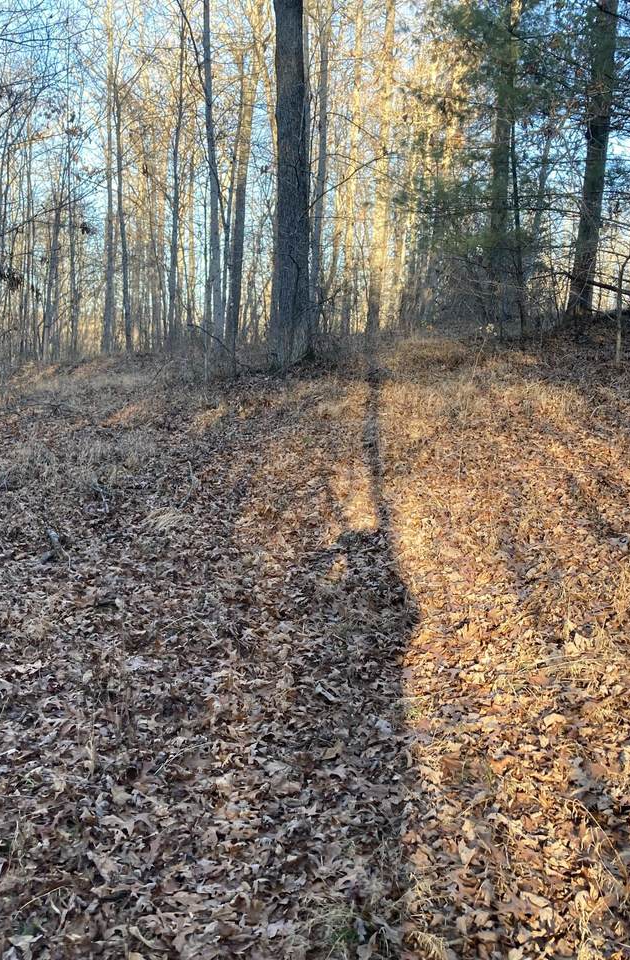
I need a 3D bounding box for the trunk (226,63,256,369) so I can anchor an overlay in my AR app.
[{"bbox_3d":[-1.252,-4.505,17.725,0.270,5.040,0.250,5,6,0],"label":"trunk"}]

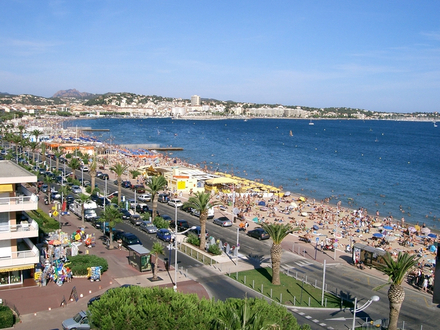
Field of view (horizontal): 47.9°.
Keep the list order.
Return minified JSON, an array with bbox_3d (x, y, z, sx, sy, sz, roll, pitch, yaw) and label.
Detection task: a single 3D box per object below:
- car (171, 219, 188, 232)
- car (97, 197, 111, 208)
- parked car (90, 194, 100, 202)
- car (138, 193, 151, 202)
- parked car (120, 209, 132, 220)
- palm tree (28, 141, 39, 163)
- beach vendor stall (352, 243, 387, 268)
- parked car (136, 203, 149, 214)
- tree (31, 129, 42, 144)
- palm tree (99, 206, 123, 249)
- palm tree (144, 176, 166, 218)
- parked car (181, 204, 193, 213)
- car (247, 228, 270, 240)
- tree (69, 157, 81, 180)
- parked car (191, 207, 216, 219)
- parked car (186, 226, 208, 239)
[{"bbox_3d":[-6.910,10.424,85.749,1.720,1.480,4.100,-2,7,-30],"label":"car"},{"bbox_3d":[-24.458,8.044,104.666,1.740,1.500,4.250,-2,7,-30],"label":"car"},{"bbox_3d":[-27.220,7.470,109.540,1.720,1.450,4.150,-2,7,-31],"label":"parked car"},{"bbox_3d":[-17.346,7.388,113.582,1.680,1.420,4.050,-3,7,-31],"label":"car"},{"bbox_3d":[-18.210,9.300,93.770,1.720,1.430,4.150,-3,7,-32],"label":"parked car"},{"bbox_3d":[-69.820,-4.740,185.640,3.800,8.400,3.800,1,6,0],"label":"palm tree"},{"bbox_3d":[20.230,12.441,66.525,1.550,2.550,4.600,-3,7,-33],"label":"beach vendor stall"},{"bbox_3d":[-15.587,8.665,100.123,1.680,1.600,3.800,-2,7,-30],"label":"parked car"},{"bbox_3d":[-98.925,-14.490,267.907,5.700,9.000,5.700,-2,7,-30],"label":"tree"},{"bbox_3d":[-16.216,9.210,73.520,3.600,6.351,3.600,1,6,0],"label":"palm tree"},{"bbox_3d":[-11.817,6.165,90.714,5.000,8.700,5.000,-2,7,-30],"label":"palm tree"},{"bbox_3d":[-6.670,8.760,101.180,1.700,1.430,4.000,-3,7,-31],"label":"parked car"},{"bbox_3d":[6.240,11.110,80.680,1.740,1.450,4.250,-3,7,-34],"label":"car"},{"bbox_3d":[-41.192,1.427,140.329,3.200,6.841,3.200,1,6,0],"label":"tree"},{"bbox_3d":[-3.329,9.072,96.902,1.920,2.000,5.300,-2,7,-30],"label":"parked car"},{"bbox_3d":[-3.658,10.981,81.850,1.700,1.450,4.050,-3,7,-32],"label":"parked car"}]

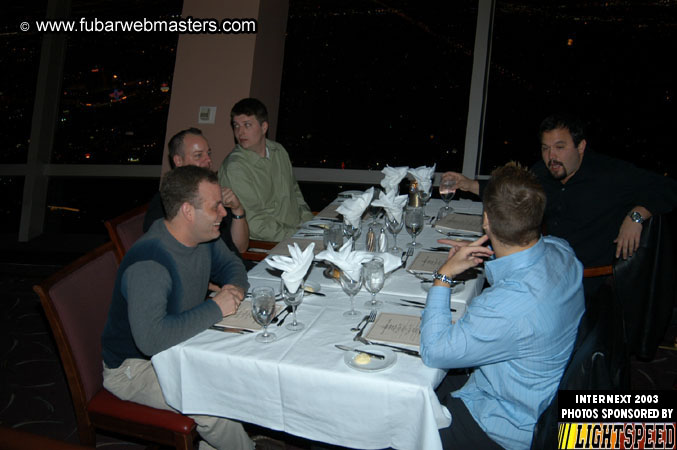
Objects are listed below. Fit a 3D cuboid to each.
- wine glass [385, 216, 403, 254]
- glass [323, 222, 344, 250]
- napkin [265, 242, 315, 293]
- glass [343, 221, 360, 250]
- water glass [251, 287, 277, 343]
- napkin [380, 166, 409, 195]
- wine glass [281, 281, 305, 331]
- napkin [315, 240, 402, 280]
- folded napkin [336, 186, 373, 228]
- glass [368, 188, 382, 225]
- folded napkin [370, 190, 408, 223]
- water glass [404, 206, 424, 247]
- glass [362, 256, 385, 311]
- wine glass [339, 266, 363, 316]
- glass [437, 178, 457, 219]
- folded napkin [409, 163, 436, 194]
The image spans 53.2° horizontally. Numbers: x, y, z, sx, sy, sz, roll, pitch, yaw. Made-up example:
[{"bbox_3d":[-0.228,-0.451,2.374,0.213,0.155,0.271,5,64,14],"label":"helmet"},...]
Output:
[{"bbox_3d":[0.265,0.029,3.094,0.081,0.180,0.081,5,18,17],"label":"wine glass"},{"bbox_3d":[-0.019,0.087,2.926,0.079,0.174,0.079,5,18,17],"label":"glass"},{"bbox_3d":[-0.165,0.145,2.301,0.167,0.167,0.120,-2,17,-4],"label":"napkin"},{"bbox_3d":[0.070,0.055,3.012,0.081,0.182,0.081,5,18,17],"label":"glass"},{"bbox_3d":[-0.246,0.299,2.256,0.078,0.175,0.078,-1,17,0],"label":"water glass"},{"bbox_3d":[0.297,-0.229,3.534,0.141,0.148,0.110,1,17,5],"label":"napkin"},{"bbox_3d":[-0.148,0.260,2.252,0.076,0.178,0.076,-4,19,-4],"label":"wine glass"},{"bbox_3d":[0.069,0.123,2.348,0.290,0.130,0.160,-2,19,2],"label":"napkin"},{"bbox_3d":[0.074,-0.076,2.974,0.162,0.177,0.120,0,17,1],"label":"folded napkin"},{"bbox_3d":[0.174,-0.083,3.224,0.079,0.170,0.079,-1,19,3],"label":"glass"},{"bbox_3d":[0.215,-0.080,2.850,0.160,0.135,0.120,-1,19,4],"label":"folded napkin"},{"bbox_3d":[0.331,0.008,2.941,0.080,0.170,0.080,0,19,6],"label":"water glass"},{"bbox_3d":[0.125,0.205,2.393,0.079,0.170,0.079,-1,19,3],"label":"glass"},{"bbox_3d":[0.051,0.237,2.430,0.081,0.184,0.081,5,18,17],"label":"wine glass"},{"bbox_3d":[0.548,-0.161,3.408,0.080,0.170,0.080,1,19,9],"label":"glass"},{"bbox_3d":[0.404,-0.219,3.251,0.140,0.135,0.115,0,19,7],"label":"folded napkin"}]

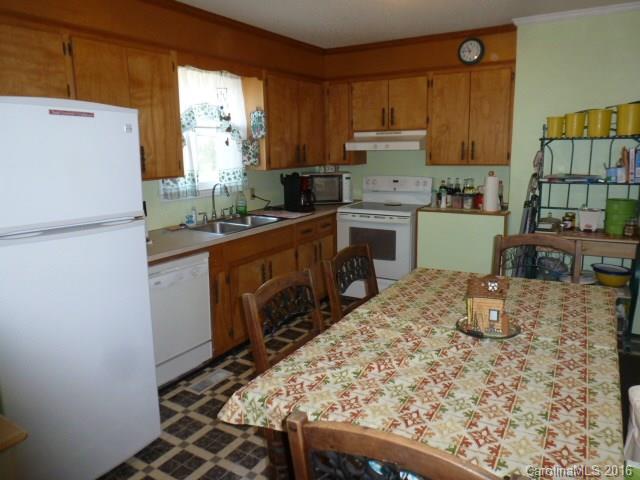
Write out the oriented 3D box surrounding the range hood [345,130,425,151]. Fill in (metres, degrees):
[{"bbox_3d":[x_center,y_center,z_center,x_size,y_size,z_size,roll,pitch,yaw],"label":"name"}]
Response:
[{"bbox_3d":[0.711,-0.993,4.447,0.766,0.176,0.473,6,14,31],"label":"range hood"}]

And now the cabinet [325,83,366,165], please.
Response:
[{"bbox_3d":[0.270,-1.226,4.728,0.310,0.830,0.340,6,14,32],"label":"cabinet"}]

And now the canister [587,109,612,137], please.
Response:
[{"bbox_3d":[2.045,-0.849,3.238,0.150,0.190,0.150,6,14,32],"label":"canister"}]

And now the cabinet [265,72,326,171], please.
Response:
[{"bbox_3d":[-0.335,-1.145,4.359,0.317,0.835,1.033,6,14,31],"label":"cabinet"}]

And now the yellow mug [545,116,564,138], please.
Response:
[{"bbox_3d":[1.800,-0.856,3.395,0.115,0.150,0.115,6,14,32],"label":"yellow mug"}]

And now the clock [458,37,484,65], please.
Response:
[{"bbox_3d":[1.300,-1.615,3.801,0.220,0.220,0.045,6,14,31],"label":"clock"}]

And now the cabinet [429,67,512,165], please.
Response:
[{"bbox_3d":[1.390,-1.113,4.081,0.738,0.835,0.337,6,14,31],"label":"cabinet"}]

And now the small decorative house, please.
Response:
[{"bbox_3d":[0.703,0.264,1.869,0.158,0.225,0.140,2,12,11],"label":"small decorative house"}]

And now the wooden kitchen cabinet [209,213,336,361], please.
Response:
[{"bbox_3d":[-0.555,0.287,3.958,0.620,0.890,1.761,6,14,31],"label":"wooden kitchen cabinet"}]

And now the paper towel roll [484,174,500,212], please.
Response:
[{"bbox_3d":[1.468,-0.390,3.789,0.132,0.310,0.132,6,14,32],"label":"paper towel roll"}]

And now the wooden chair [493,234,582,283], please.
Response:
[{"bbox_3d":[1.237,0.484,2.665,0.470,0.990,0.520,5,13,28],"label":"wooden chair"}]

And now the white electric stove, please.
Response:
[{"bbox_3d":[0.677,-0.021,4.567,0.768,1.207,0.645,6,14,31],"label":"white electric stove"}]

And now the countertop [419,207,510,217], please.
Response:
[{"bbox_3d":[1.351,-0.281,4.084,0.780,0.040,0.560,6,14,32],"label":"countertop"}]

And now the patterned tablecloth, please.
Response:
[{"bbox_3d":[0.638,0.446,1.930,1.130,0.140,1.840,6,14,30],"label":"patterned tablecloth"}]

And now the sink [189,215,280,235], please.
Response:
[{"bbox_3d":[-0.696,-0.051,3.780,0.510,0.180,0.820,6,14,32],"label":"sink"}]

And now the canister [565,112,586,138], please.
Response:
[{"bbox_3d":[1.891,-0.844,3.286,0.130,0.172,0.130,6,14,31],"label":"canister"}]

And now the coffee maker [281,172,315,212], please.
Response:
[{"bbox_3d":[-0.199,-0.463,4.402,0.245,0.345,0.190,9,16,40],"label":"coffee maker"}]

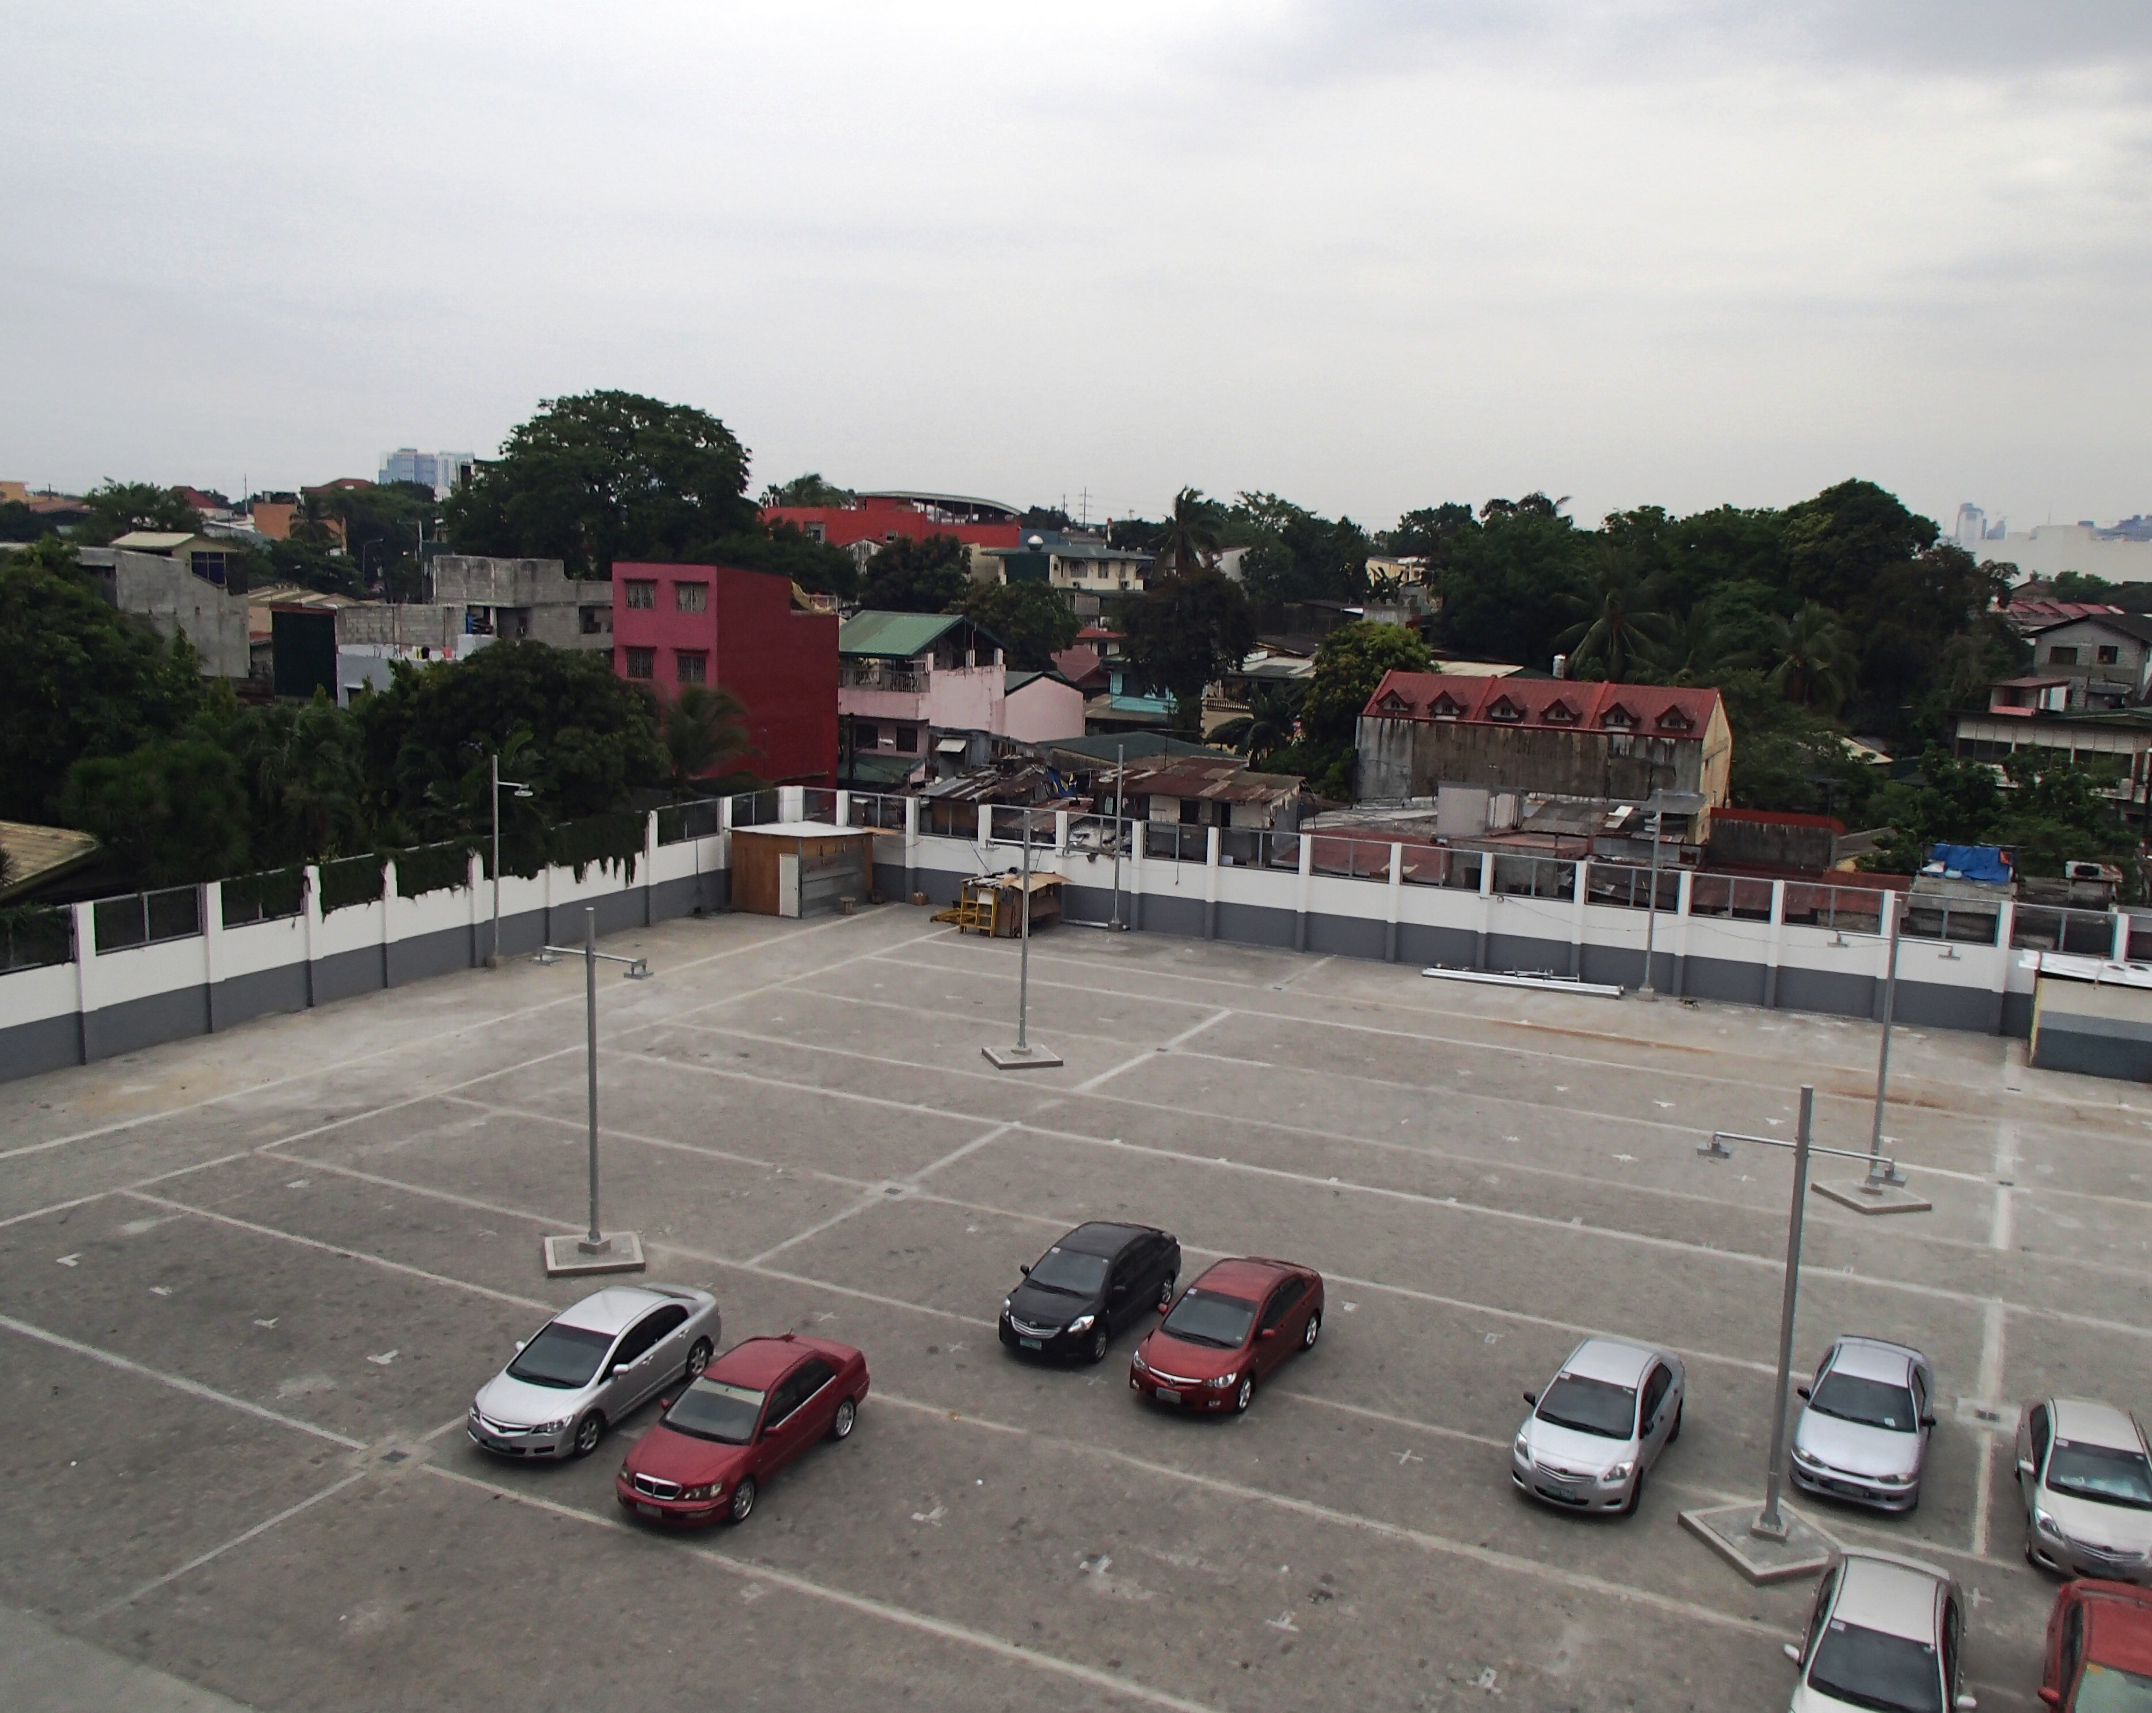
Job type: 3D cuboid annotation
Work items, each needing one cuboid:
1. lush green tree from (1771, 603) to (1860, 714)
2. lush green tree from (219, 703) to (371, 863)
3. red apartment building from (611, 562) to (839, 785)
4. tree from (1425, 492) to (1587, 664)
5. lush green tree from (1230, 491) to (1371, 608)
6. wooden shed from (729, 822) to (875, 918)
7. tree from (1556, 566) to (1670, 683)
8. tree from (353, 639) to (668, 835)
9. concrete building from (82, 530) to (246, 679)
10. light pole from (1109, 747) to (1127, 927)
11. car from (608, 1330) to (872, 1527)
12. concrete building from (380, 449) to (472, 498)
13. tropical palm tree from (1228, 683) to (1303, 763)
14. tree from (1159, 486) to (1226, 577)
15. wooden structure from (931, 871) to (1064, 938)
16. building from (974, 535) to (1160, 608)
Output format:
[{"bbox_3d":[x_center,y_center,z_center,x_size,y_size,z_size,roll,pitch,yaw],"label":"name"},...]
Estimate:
[{"bbox_3d":[47.127,-11.553,118.759,5.600,9.500,5.600,6,10,27],"label":"lush green tree"},{"bbox_3d":[-23.889,-0.751,56.770,4.720,8.200,4.720,-3,10,-23],"label":"lush green tree"},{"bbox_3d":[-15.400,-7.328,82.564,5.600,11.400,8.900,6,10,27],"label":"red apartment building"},{"bbox_3d":[29.979,-16.555,128.000,11.000,16.700,11.000,6,10,27],"label":"tree"},{"bbox_3d":[18.137,-21.731,151.279,11.200,16.000,11.200,6,10,27],"label":"lush green tree"},{"bbox_3d":[-10.106,0.345,68.368,2.900,3.030,4.100,6,10,27],"label":"wooden shed"},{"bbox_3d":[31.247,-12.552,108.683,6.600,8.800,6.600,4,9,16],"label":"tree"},{"bbox_3d":[-20.085,-2.836,65.500,10.000,9.500,11.000,6,10,27],"label":"tree"},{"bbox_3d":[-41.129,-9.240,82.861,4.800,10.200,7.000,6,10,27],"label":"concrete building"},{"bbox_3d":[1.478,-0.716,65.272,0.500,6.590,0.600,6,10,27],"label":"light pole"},{"bbox_3d":[-4.606,7.874,25.925,1.695,1.430,4.500,5,10,23],"label":"car"},{"bbox_3d":[-387.477,-210.684,1105.196,55.000,65.000,32.000,-2,10,-20],"label":"concrete building"},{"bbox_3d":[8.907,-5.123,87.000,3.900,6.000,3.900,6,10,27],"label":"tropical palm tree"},{"bbox_3d":[7.859,-16.466,128.760,4.920,18.330,5.200,2,9,3],"label":"tree"},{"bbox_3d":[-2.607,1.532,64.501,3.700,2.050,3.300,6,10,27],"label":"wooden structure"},{"bbox_3d":[-0.882,-22.470,166.000,14.500,11.100,10.500,6,10,27],"label":"building"}]

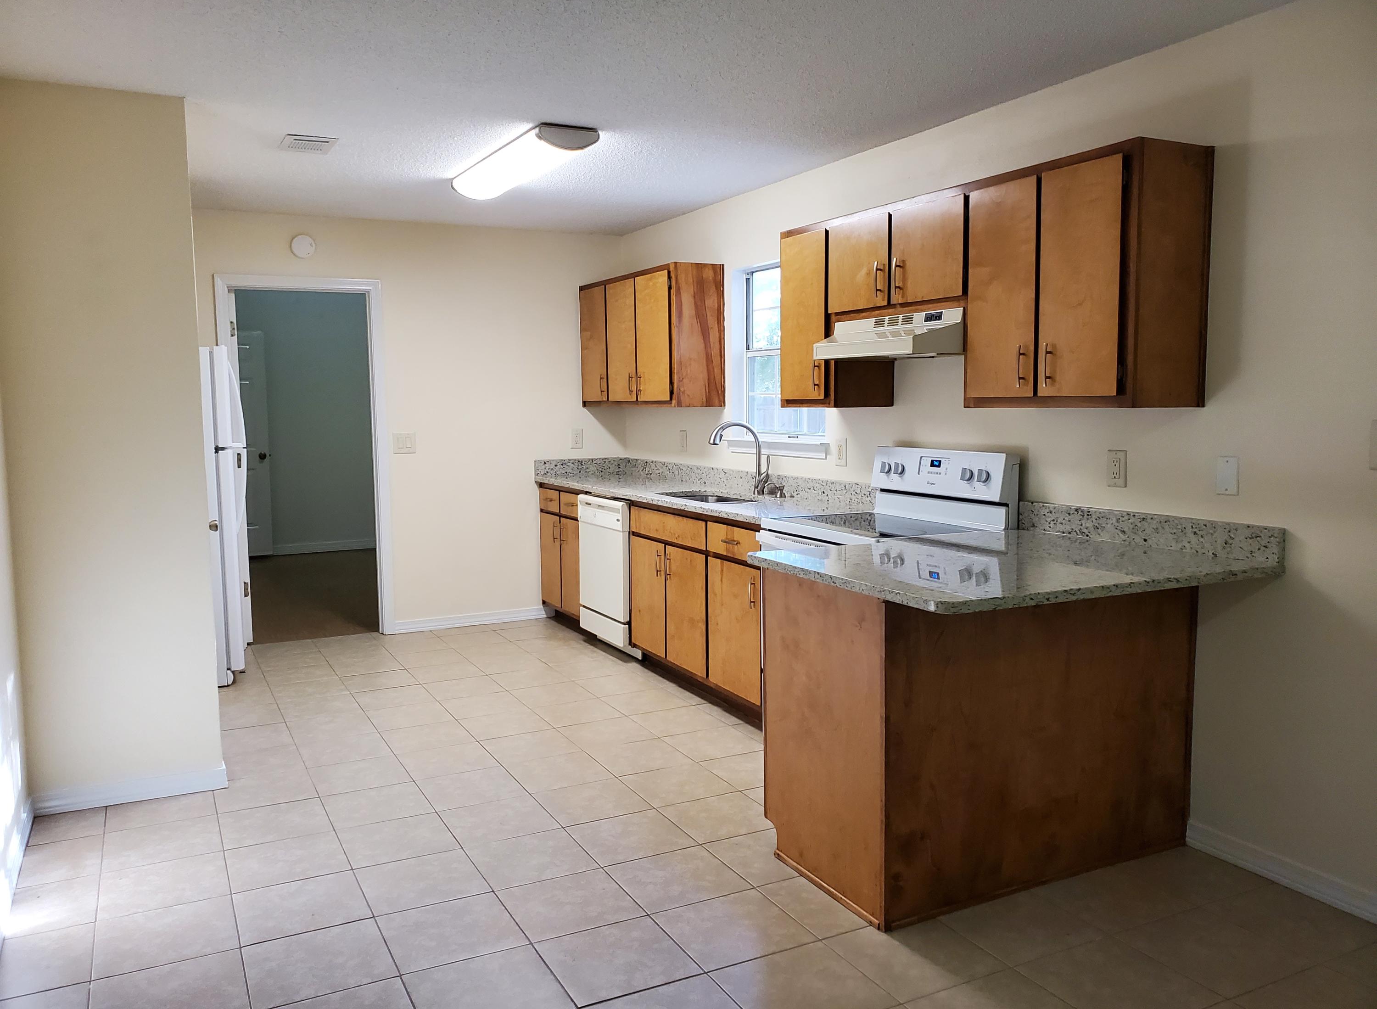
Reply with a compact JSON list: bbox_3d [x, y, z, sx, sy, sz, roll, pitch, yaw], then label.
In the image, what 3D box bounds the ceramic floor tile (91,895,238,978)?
[{"bbox_3d":[-1.377,1.141,2.730,0.331,0.010,0.331,-3,6,-27],"label":"ceramic floor tile"}]

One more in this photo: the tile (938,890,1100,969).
[{"bbox_3d":[0.870,1.120,2.759,0.331,0.010,0.331,-3,6,-27],"label":"tile"}]

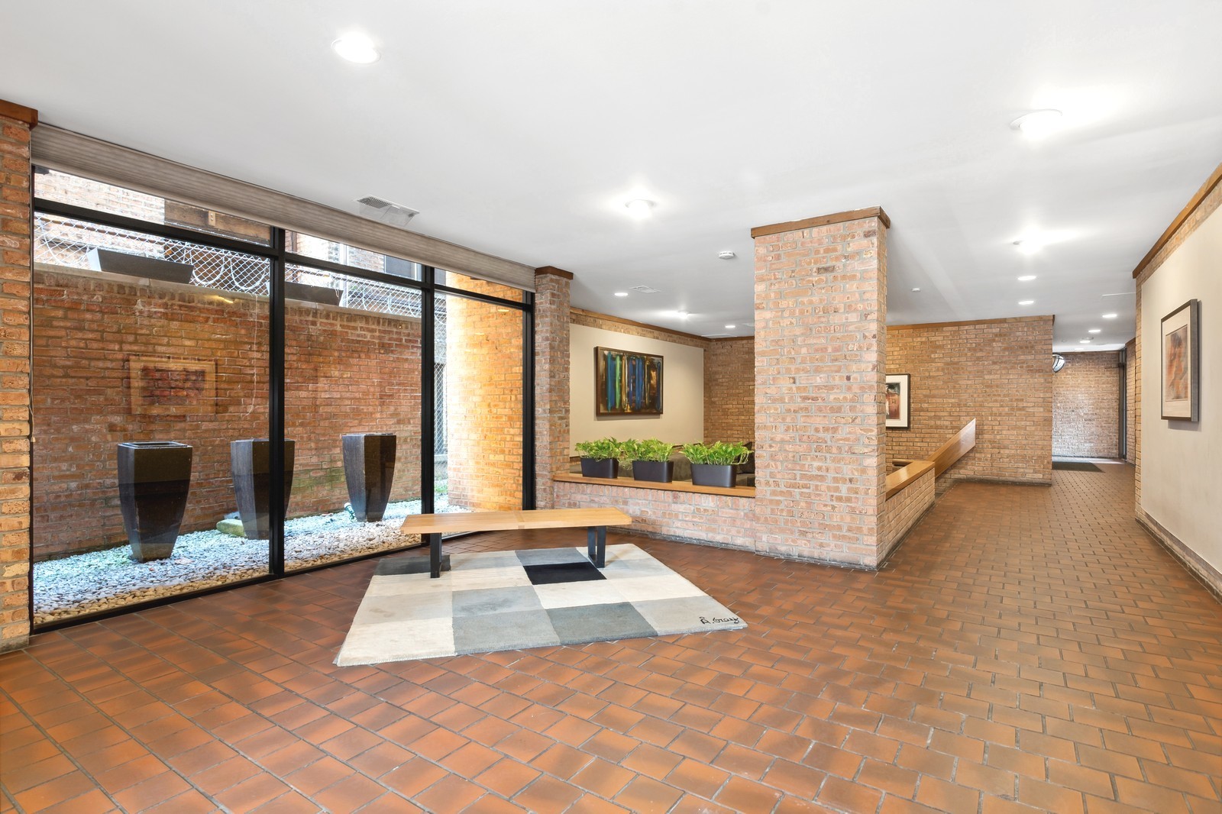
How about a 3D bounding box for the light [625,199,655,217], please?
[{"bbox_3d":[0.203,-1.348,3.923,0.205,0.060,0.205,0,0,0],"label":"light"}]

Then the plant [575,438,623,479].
[{"bbox_3d":[-0.115,0.483,5.567,0.400,0.385,0.250,0,0,34],"label":"plant"}]

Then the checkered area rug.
[{"bbox_3d":[-0.498,1.124,3.631,1.956,0.020,1.874,0,0,-16],"label":"checkered area rug"}]

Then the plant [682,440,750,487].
[{"bbox_3d":[0.910,0.478,4.927,0.470,0.385,0.250,0,0,34],"label":"plant"}]

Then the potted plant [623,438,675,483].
[{"bbox_3d":[0.350,0.481,5.267,0.420,0.385,0.250,0,0,34],"label":"potted plant"}]

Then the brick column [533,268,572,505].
[{"bbox_3d":[-0.595,-0.109,5.821,0.220,2.514,0.350,0,0,34],"label":"brick column"}]

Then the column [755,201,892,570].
[{"bbox_3d":[1.573,-0.118,4.355,0.910,2.514,0.350,0,0,34],"label":"column"}]

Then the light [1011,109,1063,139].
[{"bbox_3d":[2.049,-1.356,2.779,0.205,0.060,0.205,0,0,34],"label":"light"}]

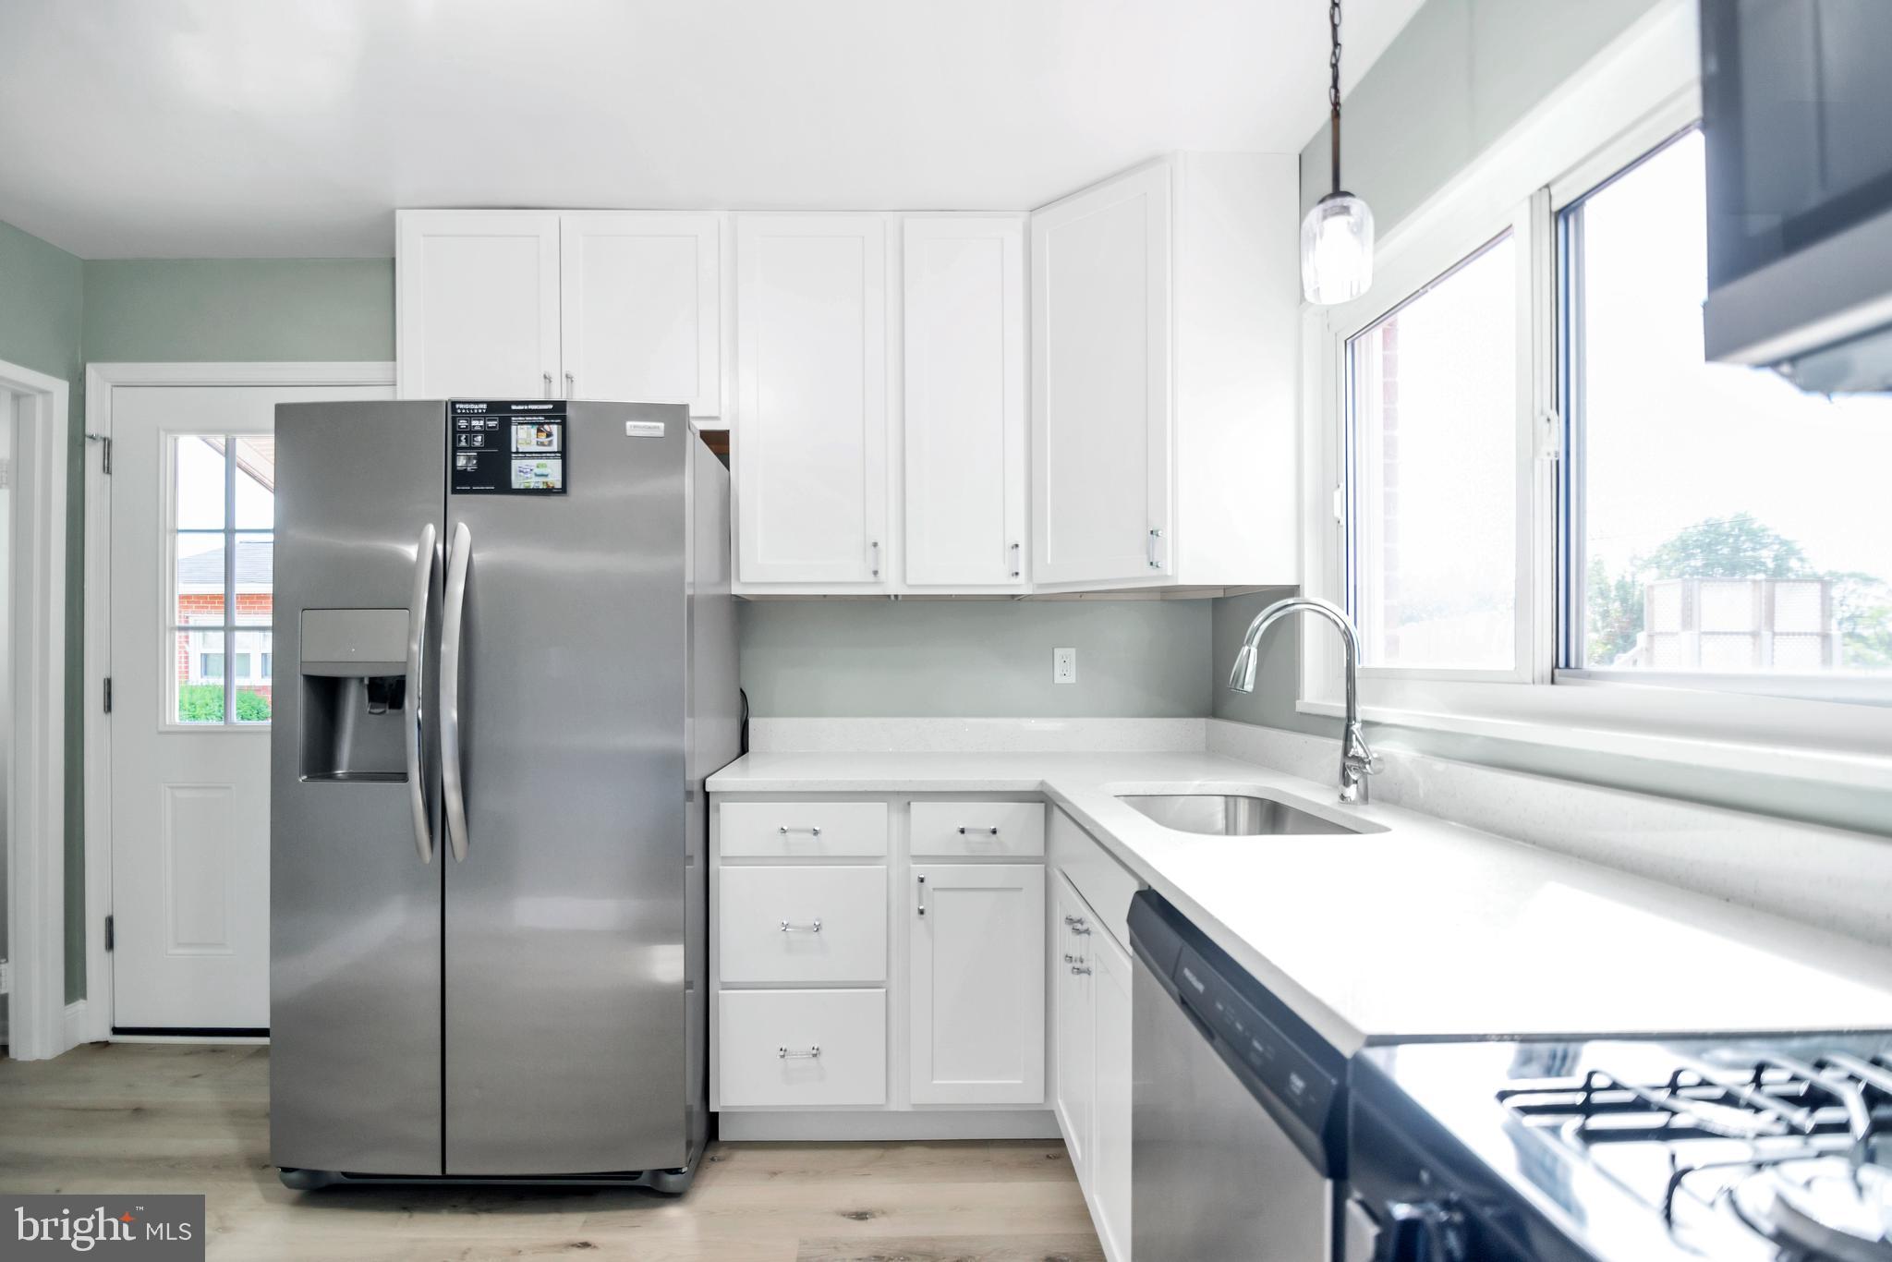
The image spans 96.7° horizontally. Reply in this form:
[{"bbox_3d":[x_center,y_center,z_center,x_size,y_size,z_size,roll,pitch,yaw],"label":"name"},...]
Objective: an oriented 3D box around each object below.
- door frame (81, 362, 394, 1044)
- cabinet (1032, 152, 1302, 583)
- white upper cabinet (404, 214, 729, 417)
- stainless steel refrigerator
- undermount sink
[{"bbox_3d":[-2.205,0.250,2.685,0.900,2.035,0.050,0,-1,-1],"label":"door frame"},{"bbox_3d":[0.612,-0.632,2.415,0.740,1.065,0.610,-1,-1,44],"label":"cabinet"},{"bbox_3d":[-1.067,-0.863,2.502,0.925,0.610,0.325,0,-1,-1],"label":"white upper cabinet"},{"bbox_3d":[-1.020,0.385,2.150,0.920,1.775,0.780,0,-1,-1],"label":"stainless steel refrigerator"},{"bbox_3d":[0.575,0.485,1.740,0.410,0.210,0.630,0,-1,1],"label":"undermount sink"}]

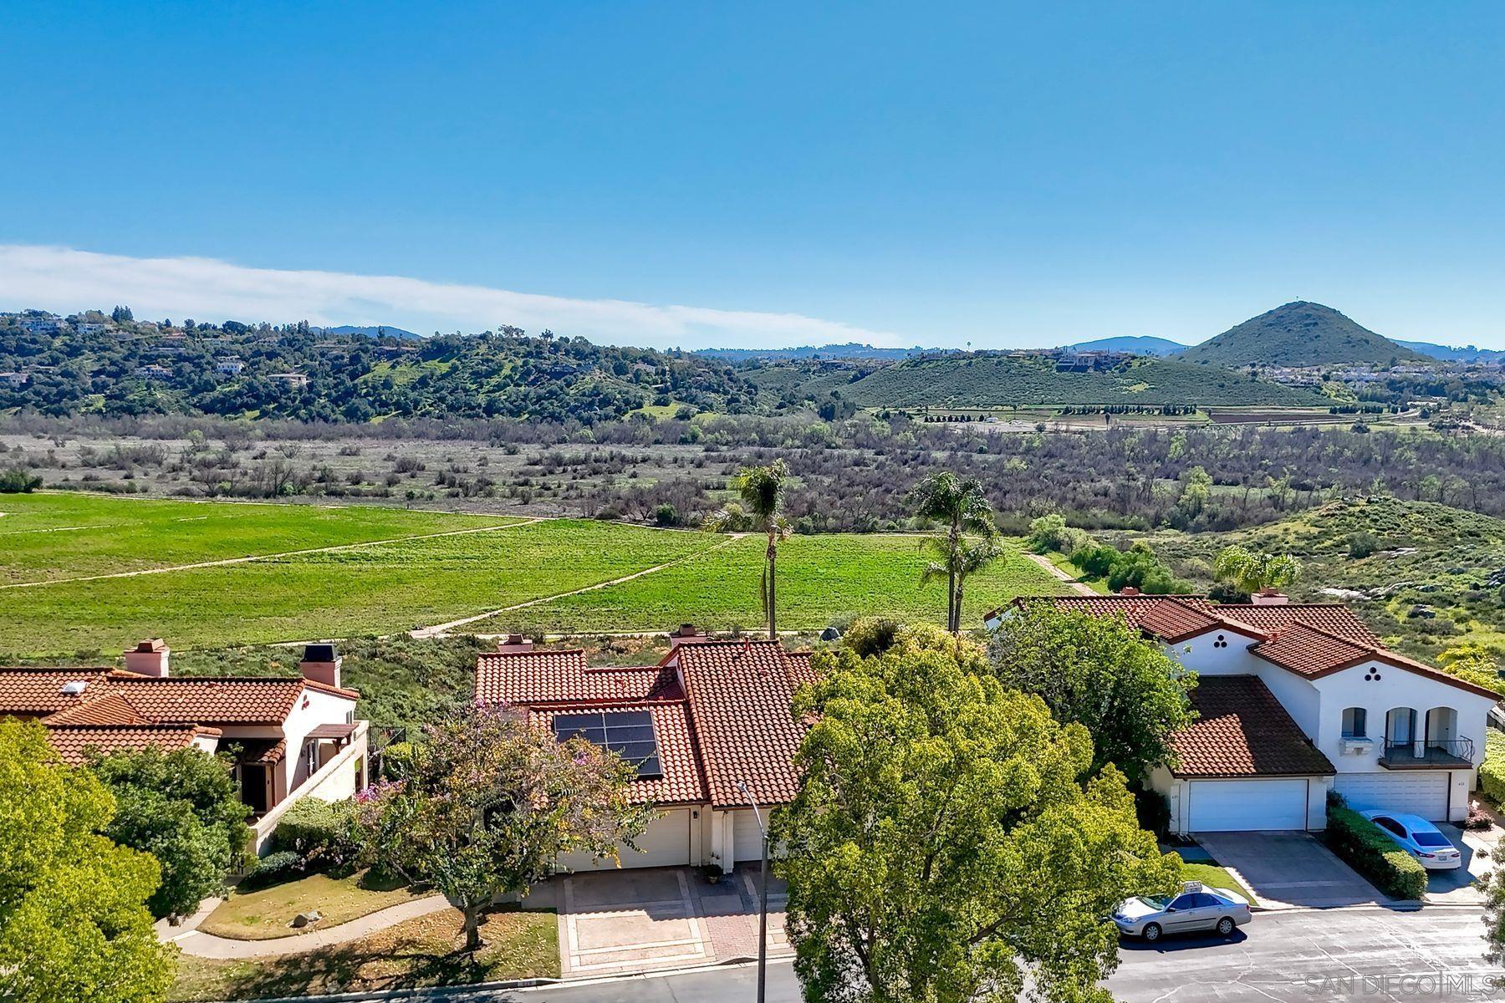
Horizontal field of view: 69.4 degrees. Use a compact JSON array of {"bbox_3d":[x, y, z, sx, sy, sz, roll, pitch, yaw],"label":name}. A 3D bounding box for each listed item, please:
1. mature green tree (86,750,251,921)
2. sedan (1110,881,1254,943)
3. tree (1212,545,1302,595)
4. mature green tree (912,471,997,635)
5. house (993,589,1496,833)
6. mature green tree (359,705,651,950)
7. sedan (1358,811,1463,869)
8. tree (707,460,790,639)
[{"bbox_3d":[-19.427,11.220,36.462,4.900,6.200,4.900,0,7,0],"label":"mature green tree"},{"bbox_3d":[14.648,13.769,37.527,4.805,1.490,1.795,-1,7,-11],"label":"sedan"},{"bbox_3d":[28.884,6.912,62.818,5.100,8.500,5.000,0,7,0],"label":"tree"},{"bbox_3d":[10.638,5.188,58.075,4.700,13.000,4.500,0,7,0],"label":"mature green tree"},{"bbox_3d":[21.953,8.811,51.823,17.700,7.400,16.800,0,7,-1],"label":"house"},{"bbox_3d":[-7.825,10.626,35.377,9.100,7.700,8.600,0,7,0],"label":"mature green tree"},{"bbox_3d":[26.041,12.988,43.398,1.810,1.455,4.780,0,7,-1],"label":"sedan"},{"bbox_3d":[-0.211,4.558,60.519,4.600,13.600,4.600,0,7,0],"label":"tree"}]

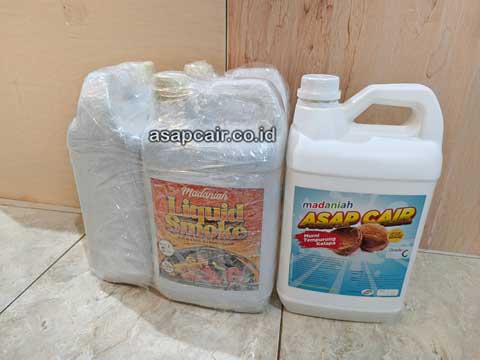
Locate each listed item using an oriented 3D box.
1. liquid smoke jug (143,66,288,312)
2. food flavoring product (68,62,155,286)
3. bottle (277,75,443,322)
[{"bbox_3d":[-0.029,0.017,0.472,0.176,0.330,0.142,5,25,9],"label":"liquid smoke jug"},{"bbox_3d":[-0.172,-0.012,0.530,0.125,0.330,0.174,4,25,7],"label":"food flavoring product"},{"bbox_3d":[0.143,0.025,0.423,0.172,0.311,0.129,3,24,9],"label":"bottle"}]

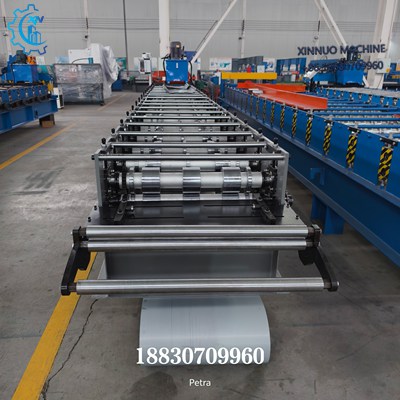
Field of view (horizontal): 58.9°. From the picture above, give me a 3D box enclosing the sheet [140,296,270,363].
[{"bbox_3d":[0.016,0.683,1.900,0.635,0.310,0.420,0,20,-3],"label":"sheet"}]

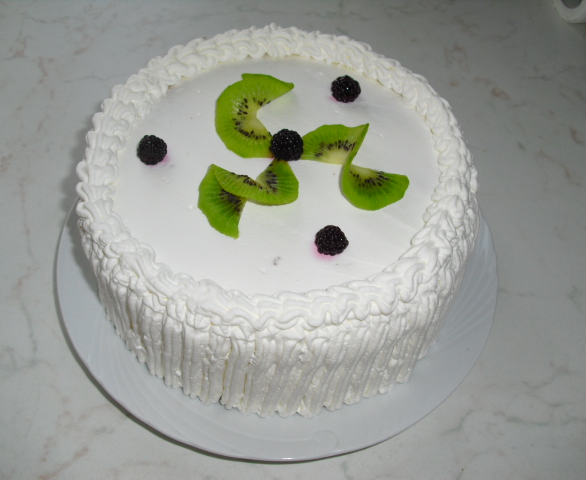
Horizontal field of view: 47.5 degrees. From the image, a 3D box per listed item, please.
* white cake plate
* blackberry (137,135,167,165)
[{"bbox_3d":[-0.010,0.011,0.489,0.312,0.023,0.312,1,53,-1],"label":"white cake plate"},{"bbox_3d":[-0.085,-0.055,0.404,0.018,0.017,0.018,1,53,0],"label":"blackberry"}]

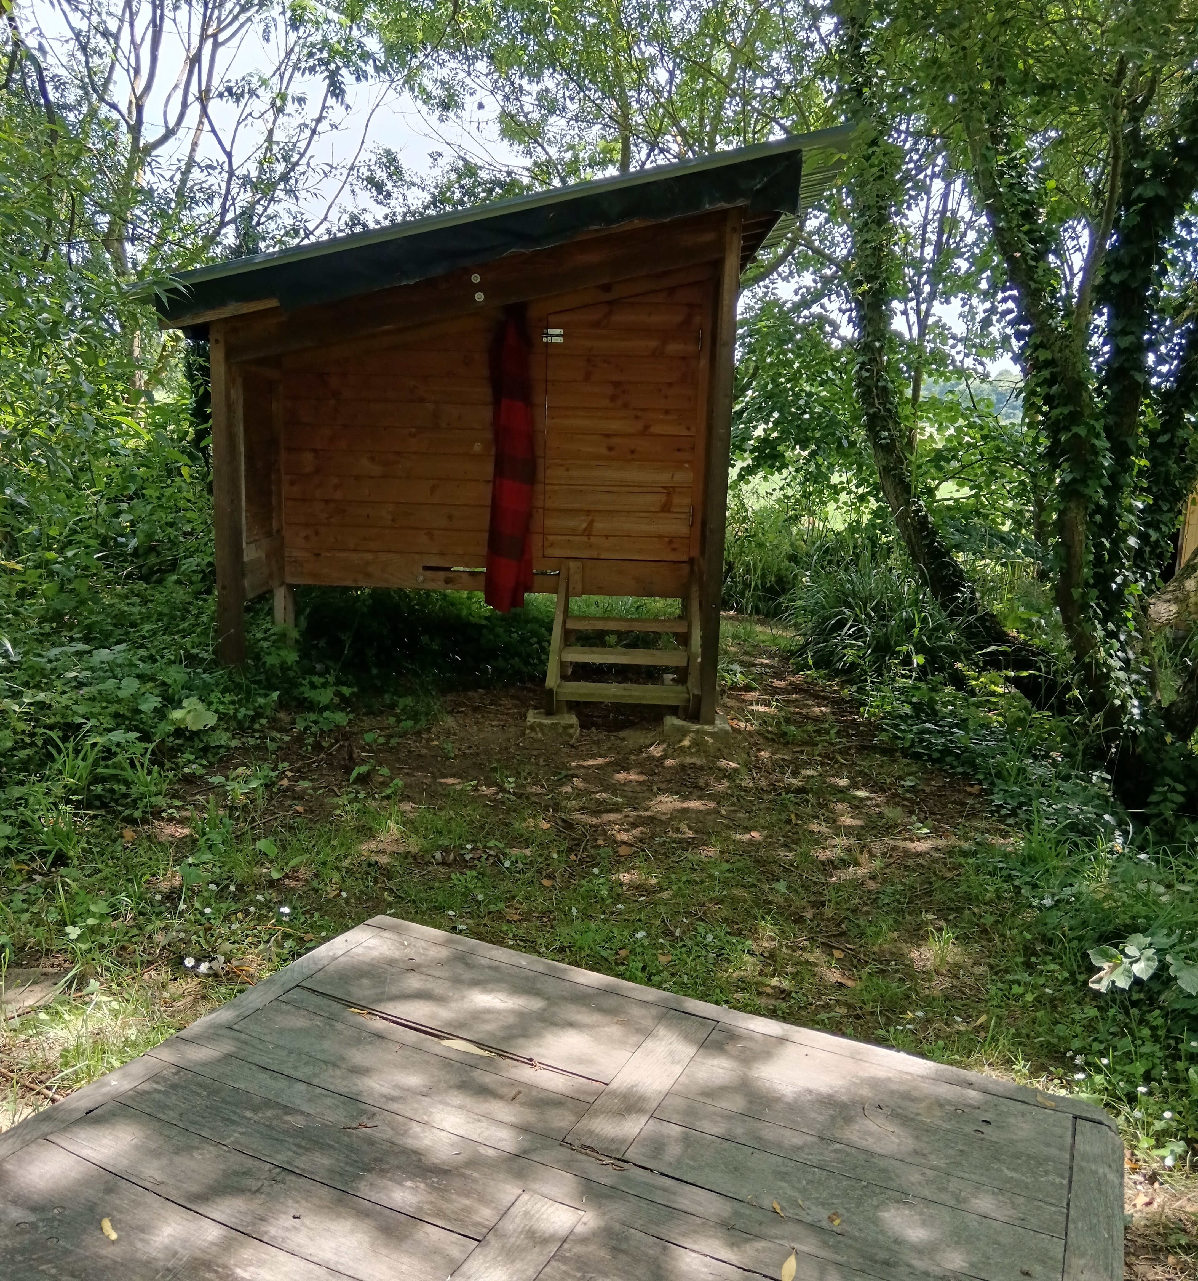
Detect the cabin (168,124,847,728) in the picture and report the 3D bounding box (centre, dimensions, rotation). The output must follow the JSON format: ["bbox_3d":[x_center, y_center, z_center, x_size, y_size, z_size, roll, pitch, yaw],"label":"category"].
[{"bbox_3d":[-0.463,-1.274,7.647,3.341,2.887,3.350,2,10,2],"label":"cabin"}]

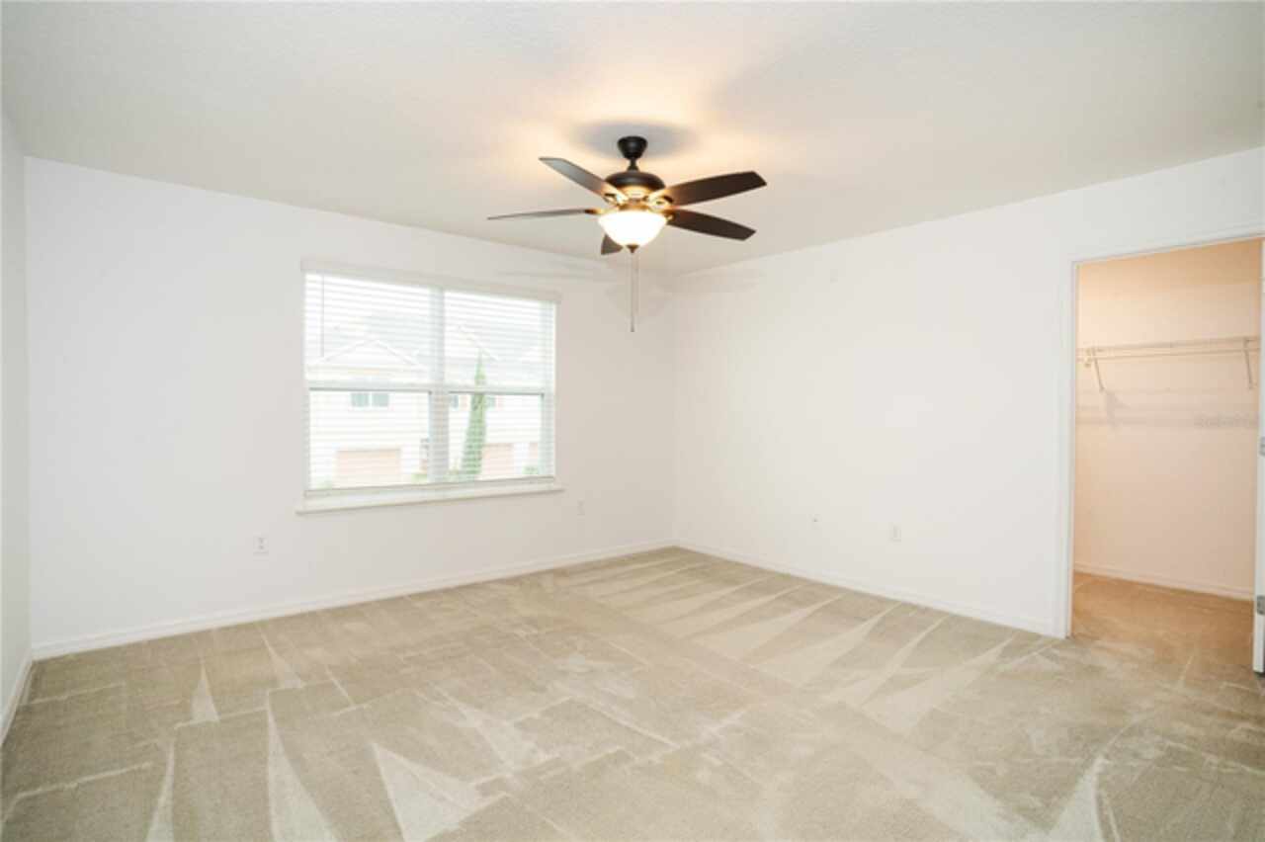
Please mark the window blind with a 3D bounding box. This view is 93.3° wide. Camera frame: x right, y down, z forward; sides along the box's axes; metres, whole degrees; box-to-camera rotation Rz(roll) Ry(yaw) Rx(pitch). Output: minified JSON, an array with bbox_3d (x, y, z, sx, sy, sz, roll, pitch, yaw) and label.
[{"bbox_3d":[-1.297,-0.237,4.131,1.720,1.400,0.100,-1,1,-38],"label":"window blind"}]

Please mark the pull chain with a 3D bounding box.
[{"bbox_3d":[0.004,-0.575,2.650,0.025,0.370,0.020,0,1,0],"label":"pull chain"}]

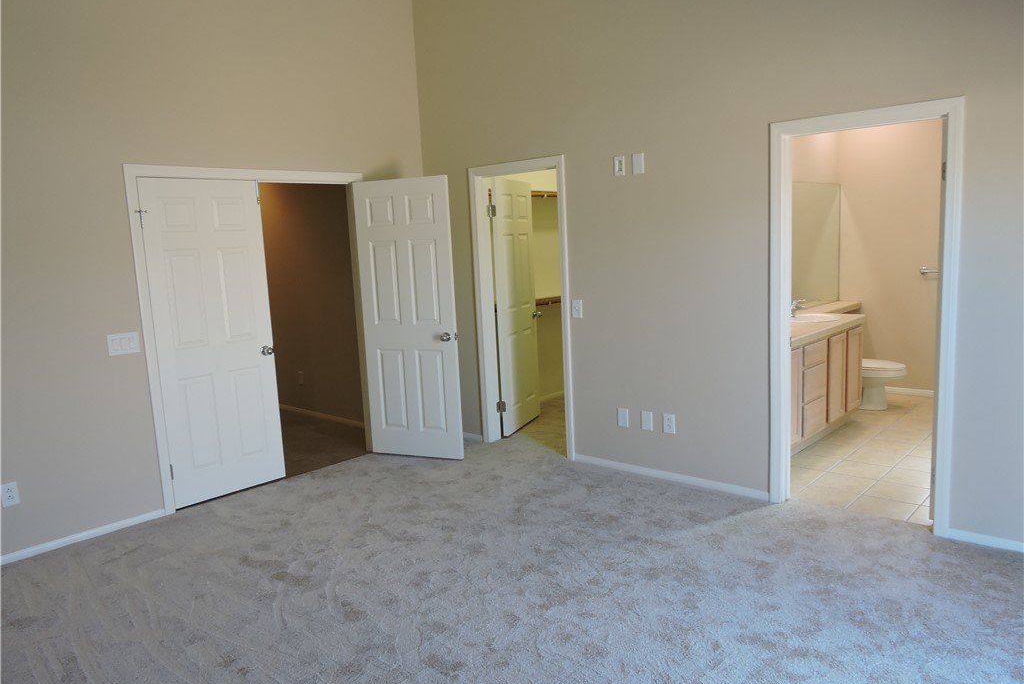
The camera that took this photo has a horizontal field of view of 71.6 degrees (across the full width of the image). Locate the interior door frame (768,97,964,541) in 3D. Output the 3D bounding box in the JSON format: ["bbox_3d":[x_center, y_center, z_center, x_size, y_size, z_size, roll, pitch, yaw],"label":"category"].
[{"bbox_3d":[1.803,-0.107,3.688,0.893,2.100,0.140,4,11,42],"label":"interior door frame"}]

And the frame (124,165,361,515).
[{"bbox_3d":[-1.664,-0.097,4.852,0.140,2.100,1.650,4,11,42],"label":"frame"}]

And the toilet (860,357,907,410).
[{"bbox_3d":[2.987,0.198,6.101,0.720,0.730,0.420,4,11,42],"label":"toilet"}]

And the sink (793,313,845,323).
[{"bbox_3d":[2.327,-0.122,5.546,0.430,0.150,0.520,4,11,42],"label":"sink"}]

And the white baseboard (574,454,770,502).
[{"bbox_3d":[0.960,0.850,4.553,1.393,0.058,0.013,4,11,42],"label":"white baseboard"}]

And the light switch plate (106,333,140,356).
[{"bbox_3d":[-2.251,0.013,4.123,0.010,0.117,0.162,4,11,42],"label":"light switch plate"}]

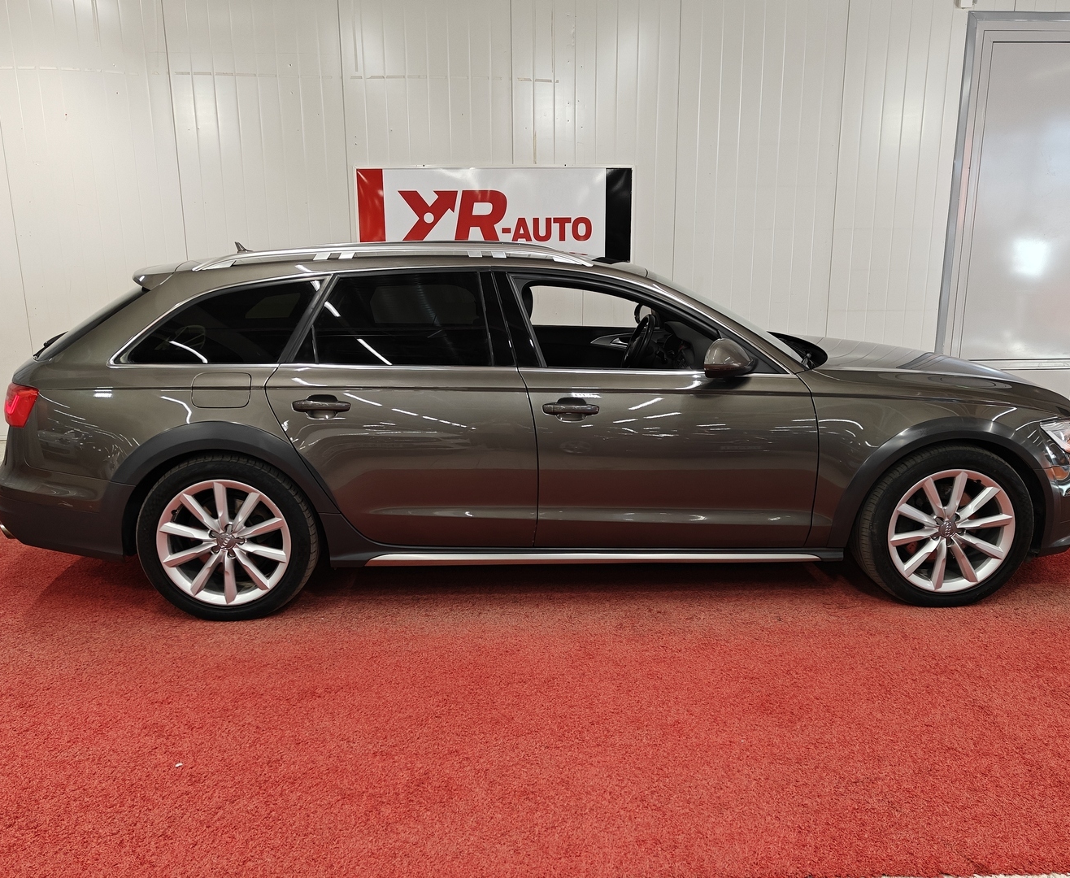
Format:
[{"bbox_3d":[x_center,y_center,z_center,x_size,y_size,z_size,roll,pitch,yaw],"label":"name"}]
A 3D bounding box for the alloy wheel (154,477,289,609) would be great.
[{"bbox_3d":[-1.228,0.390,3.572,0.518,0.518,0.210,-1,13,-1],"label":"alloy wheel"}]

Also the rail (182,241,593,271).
[{"bbox_3d":[-0.595,-0.878,4.130,1.660,0.110,1.090,-1,13,-1],"label":"rail"}]

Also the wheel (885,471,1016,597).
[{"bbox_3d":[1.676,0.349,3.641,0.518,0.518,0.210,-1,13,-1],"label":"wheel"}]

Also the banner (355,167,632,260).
[{"bbox_3d":[-0.282,-1.634,6.444,2.030,0.700,0.040,-1,13,-2],"label":"banner"}]

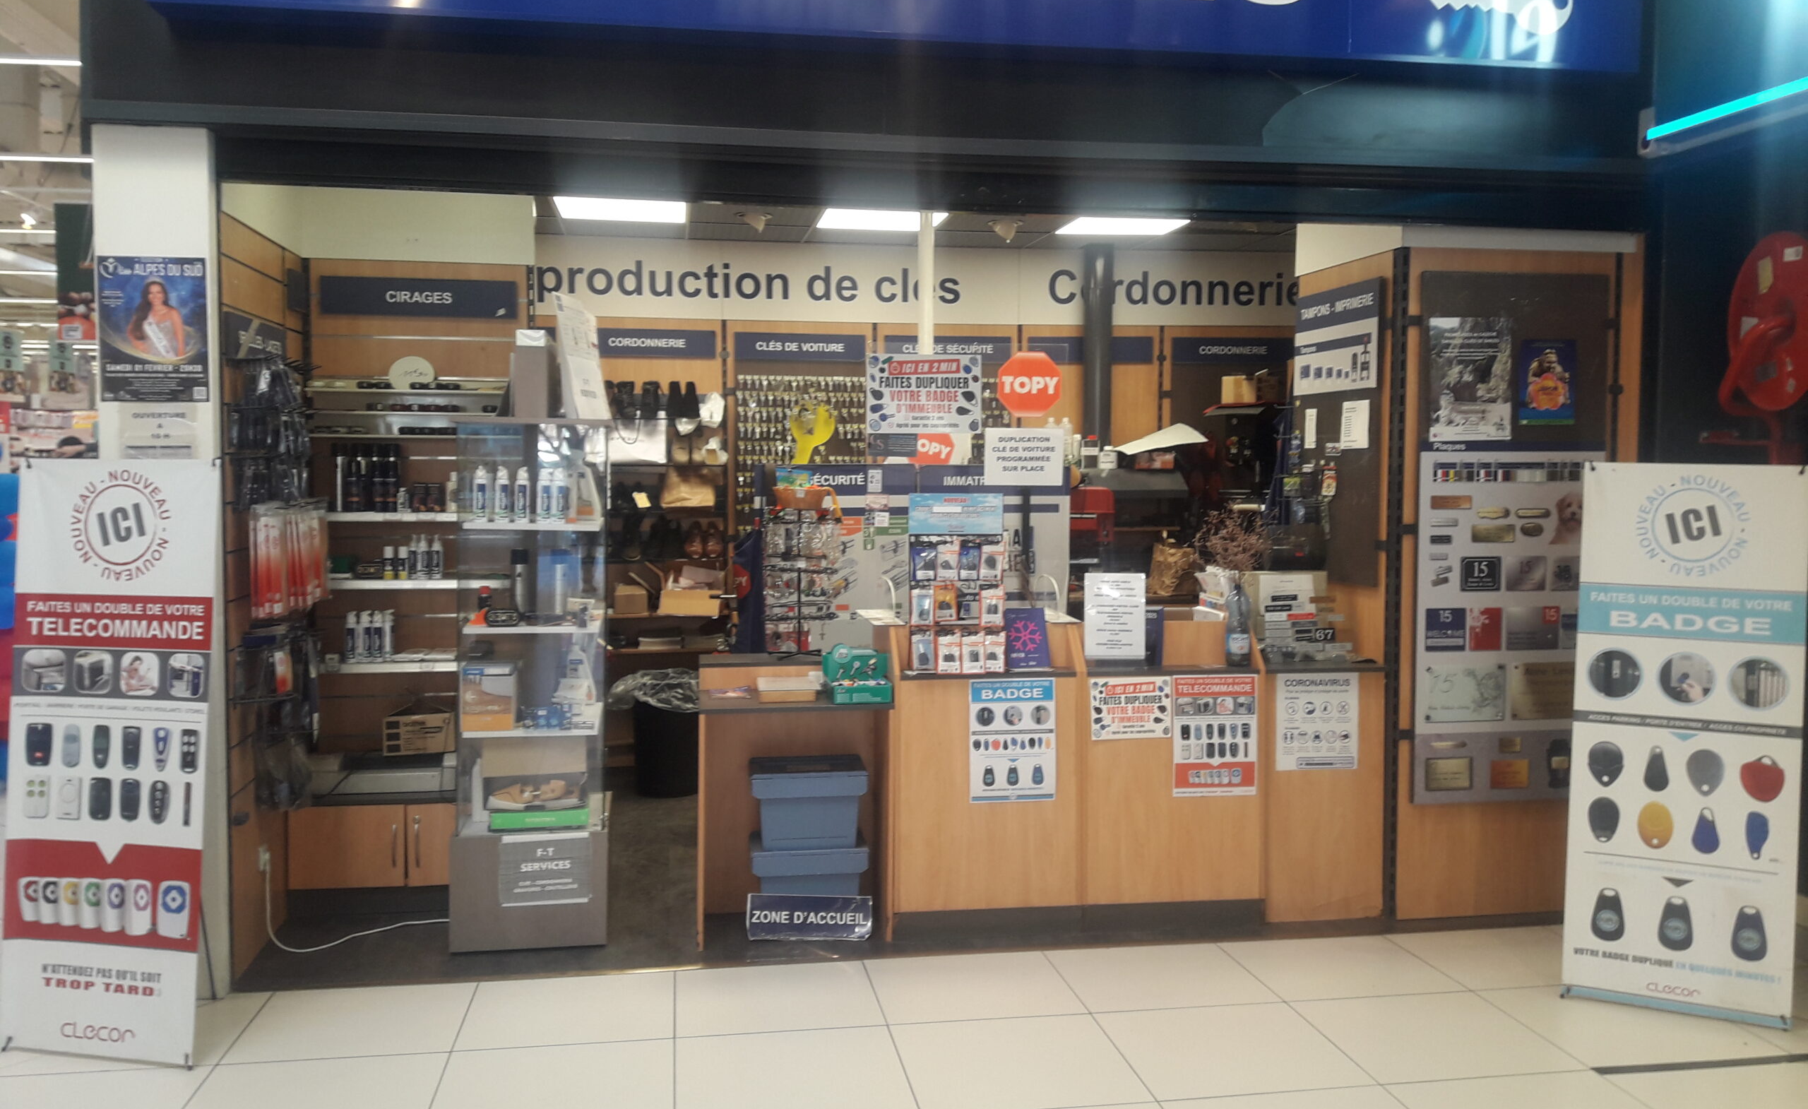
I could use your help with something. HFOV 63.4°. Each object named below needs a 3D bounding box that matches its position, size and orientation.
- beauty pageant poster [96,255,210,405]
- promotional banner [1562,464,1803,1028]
[{"bbox_3d":[-2.185,-0.654,4.261,0.297,0.420,0.010,-1,3,-9],"label":"beauty pageant poster"},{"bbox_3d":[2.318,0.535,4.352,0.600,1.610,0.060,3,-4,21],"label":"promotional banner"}]

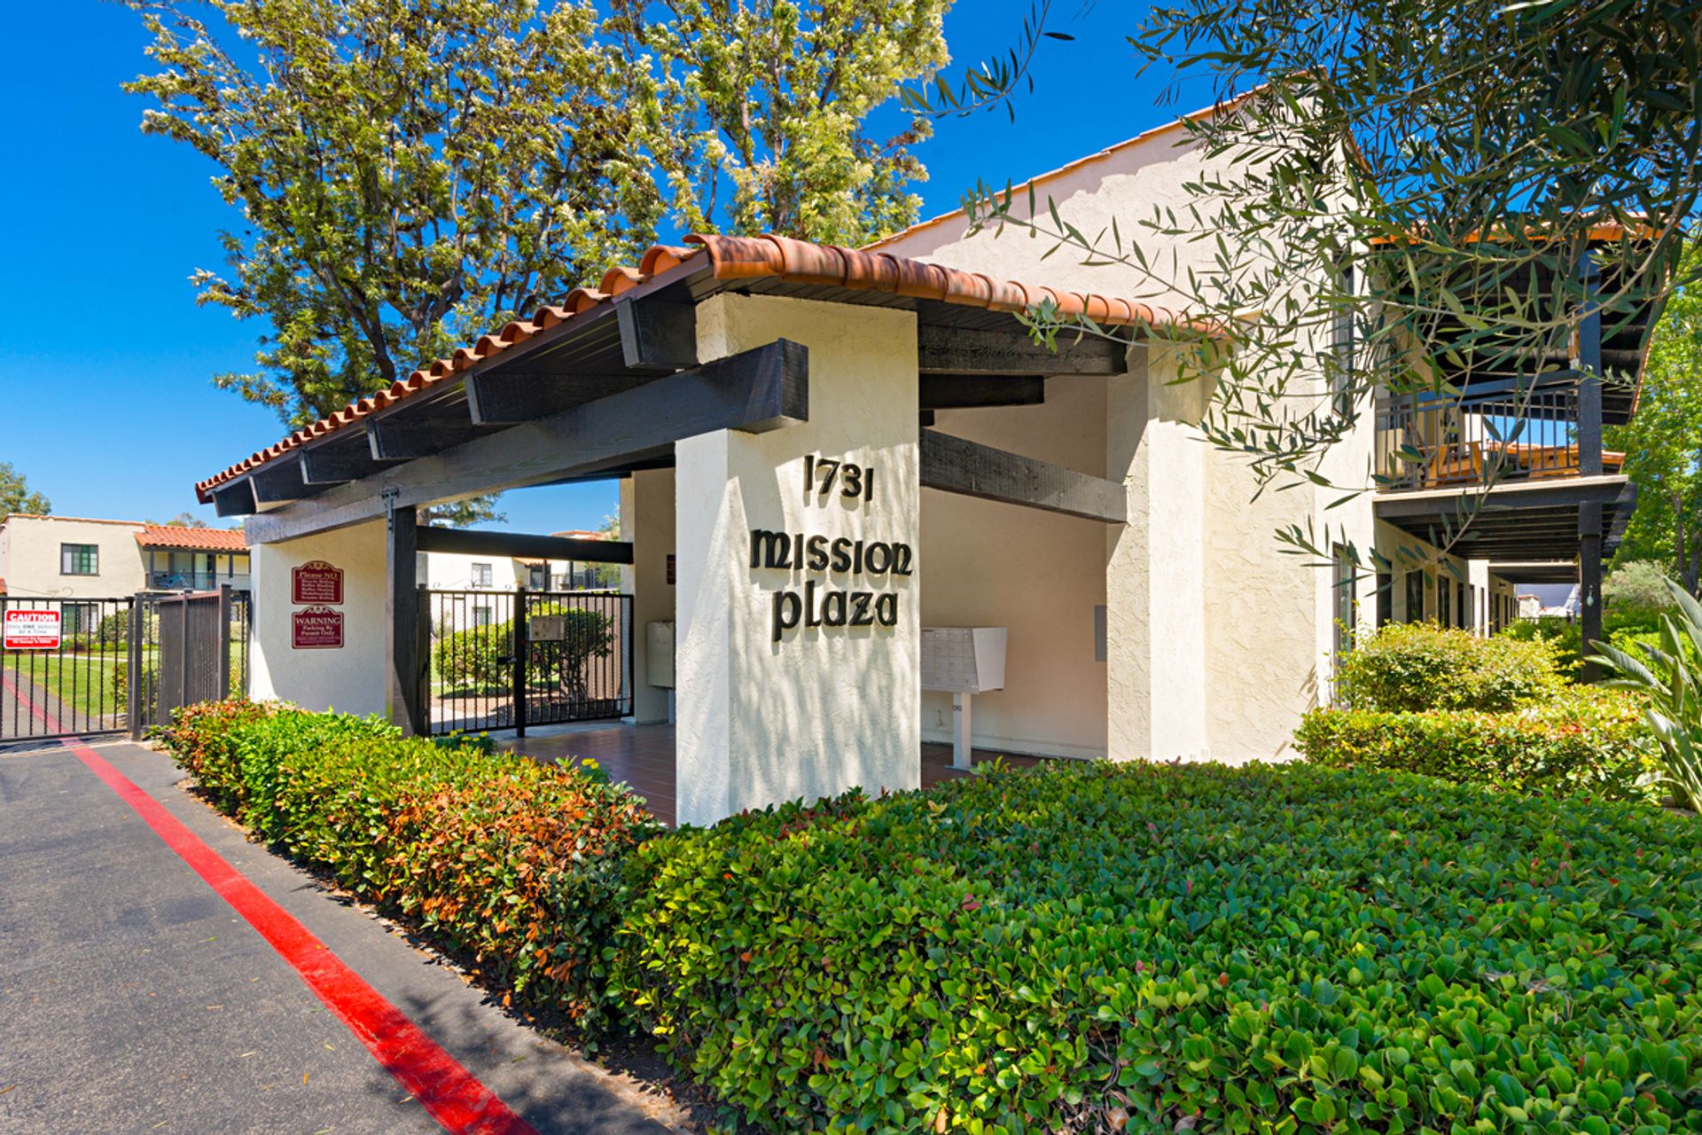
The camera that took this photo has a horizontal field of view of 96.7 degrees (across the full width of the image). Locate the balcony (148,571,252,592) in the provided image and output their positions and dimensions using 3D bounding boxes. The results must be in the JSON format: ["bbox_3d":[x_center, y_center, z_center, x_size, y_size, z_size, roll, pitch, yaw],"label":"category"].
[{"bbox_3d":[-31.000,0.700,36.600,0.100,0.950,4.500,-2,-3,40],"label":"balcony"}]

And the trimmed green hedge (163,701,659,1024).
[{"bbox_3d":[-3.550,1.500,5.300,6.500,0.660,0.740,-2,-3,40],"label":"trimmed green hedge"}]

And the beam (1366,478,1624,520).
[{"bbox_3d":[5.890,-0.630,6.970,1.760,0.220,0.110,-2,-3,41],"label":"beam"}]

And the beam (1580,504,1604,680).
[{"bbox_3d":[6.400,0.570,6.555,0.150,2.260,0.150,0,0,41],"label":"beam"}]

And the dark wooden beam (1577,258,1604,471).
[{"bbox_3d":[6.400,-1.750,6.555,0.150,1.930,0.150,0,0,41],"label":"dark wooden beam"}]

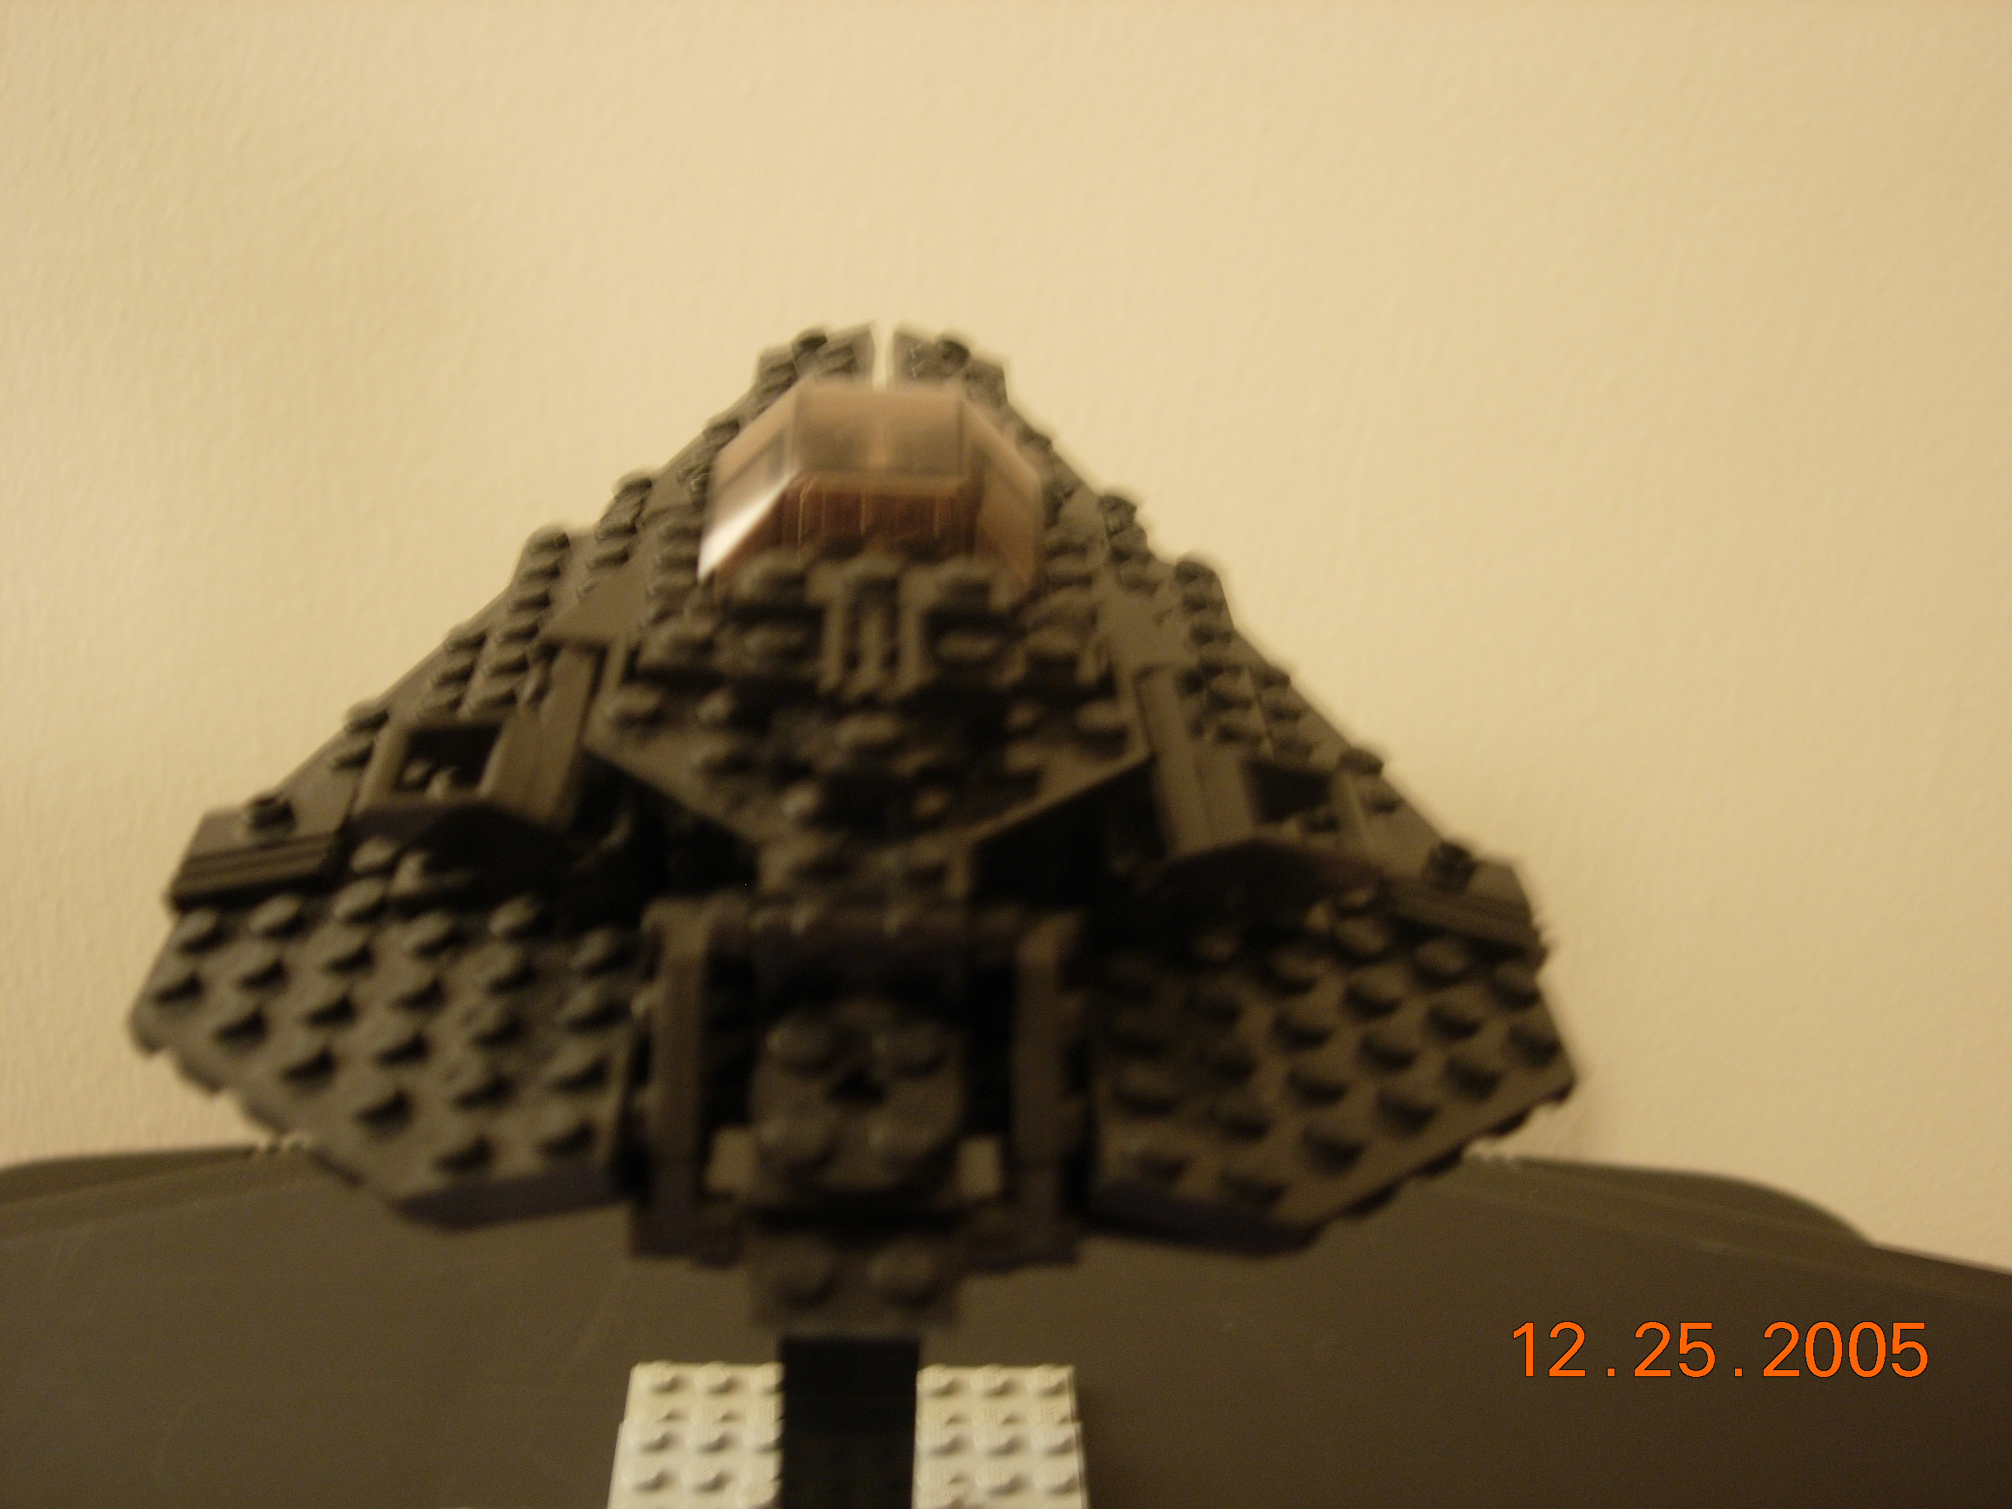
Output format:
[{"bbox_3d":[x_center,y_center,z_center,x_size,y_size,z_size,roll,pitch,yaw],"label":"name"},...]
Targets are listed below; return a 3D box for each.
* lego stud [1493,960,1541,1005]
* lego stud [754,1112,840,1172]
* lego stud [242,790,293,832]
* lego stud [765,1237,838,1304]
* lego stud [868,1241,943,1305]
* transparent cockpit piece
[{"bbox_3d":[0.048,0.021,0.223,0.005,0.002,0.005,16,27,-11],"label":"lego stud"},{"bbox_3d":[-0.016,0.029,0.181,0.005,0.002,0.005,1,55,-5],"label":"lego stud"},{"bbox_3d":[-0.069,0.005,0.223,0.005,0.002,0.005,-11,29,3],"label":"lego stud"},{"bbox_3d":[-0.016,0.040,0.184,0.005,0.002,0.005,1,55,-5],"label":"lego stud"},{"bbox_3d":[-0.008,0.040,0.184,0.005,0.002,0.005,1,55,-5],"label":"lego stud"},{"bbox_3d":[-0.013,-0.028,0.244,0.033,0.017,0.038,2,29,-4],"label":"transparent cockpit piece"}]

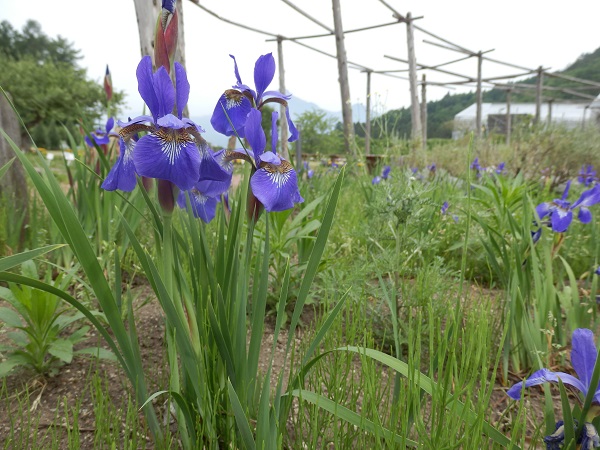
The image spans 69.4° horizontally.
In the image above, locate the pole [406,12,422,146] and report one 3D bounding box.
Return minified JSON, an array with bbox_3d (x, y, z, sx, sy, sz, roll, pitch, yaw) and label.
[{"bbox_3d":[1.742,-2.009,6.598,0.125,2.310,0.125,-6,10,0],"label":"pole"}]

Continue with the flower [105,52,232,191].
[{"bbox_3d":[-0.136,-0.102,0.440,0.122,0.132,0.115,-2,10,-3],"label":"flower"}]

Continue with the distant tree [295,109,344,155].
[{"bbox_3d":[1.110,-5.610,26.000,3.000,2.800,2.800,-1,10,0],"label":"distant tree"}]

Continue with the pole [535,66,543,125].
[{"bbox_3d":[5.942,-2.823,10.794,0.135,2.150,0.135,-3,10,0],"label":"pole"}]

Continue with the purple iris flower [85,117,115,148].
[{"bbox_3d":[-0.625,-0.288,1.350,0.095,0.100,0.090,1,10,11],"label":"purple iris flower"}]

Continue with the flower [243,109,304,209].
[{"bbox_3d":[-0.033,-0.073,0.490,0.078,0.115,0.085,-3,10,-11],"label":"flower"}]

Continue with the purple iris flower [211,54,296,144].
[{"bbox_3d":[-0.057,-0.159,0.540,0.108,0.110,0.100,3,11,22],"label":"purple iris flower"}]

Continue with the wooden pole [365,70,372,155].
[{"bbox_3d":[1.796,-2.836,11.330,0.112,2.300,0.112,-1,10,0],"label":"wooden pole"}]

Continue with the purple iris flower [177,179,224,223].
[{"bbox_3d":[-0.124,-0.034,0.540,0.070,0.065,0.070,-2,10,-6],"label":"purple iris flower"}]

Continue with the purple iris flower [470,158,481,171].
[{"bbox_3d":[1.458,-0.503,3.600,0.085,0.100,0.085,-1,10,0],"label":"purple iris flower"}]

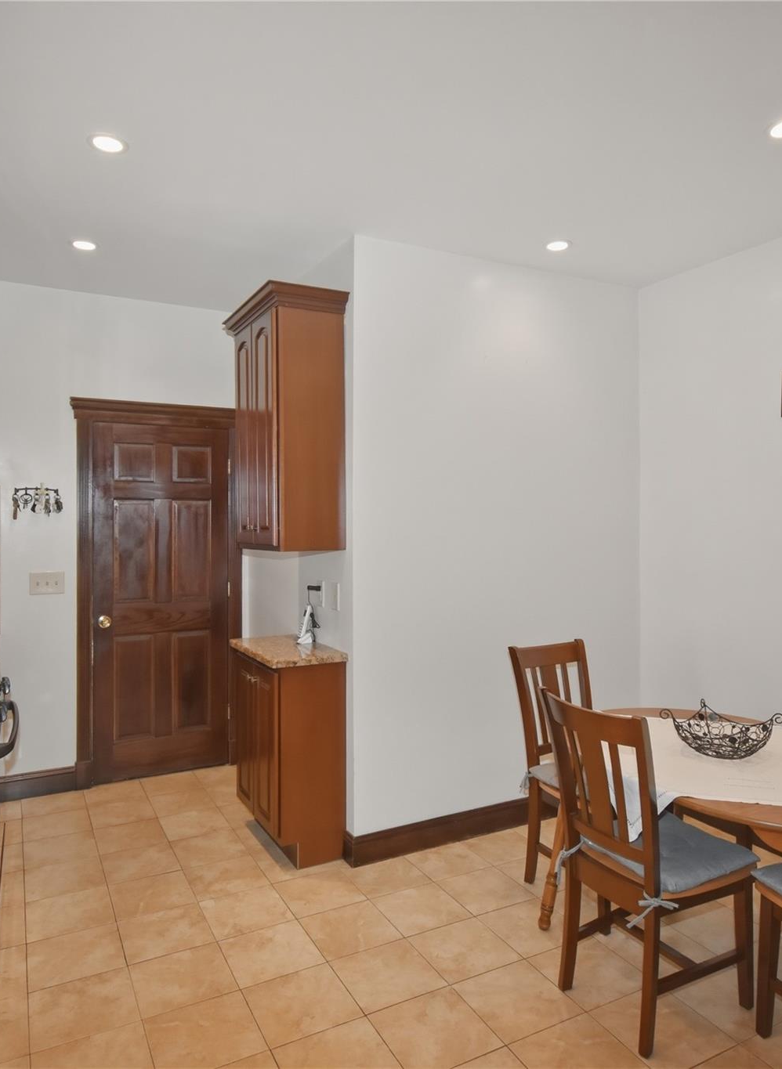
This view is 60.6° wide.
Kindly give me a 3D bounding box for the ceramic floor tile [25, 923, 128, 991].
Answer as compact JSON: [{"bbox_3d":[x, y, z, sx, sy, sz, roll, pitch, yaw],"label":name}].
[{"bbox_3d":[-1.097,1.470,2.329,0.300,0.010,0.295,0,1,-28],"label":"ceramic floor tile"}]

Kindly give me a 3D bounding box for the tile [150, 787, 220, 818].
[{"bbox_3d":[-1.129,1.457,3.617,0.300,0.010,0.295,0,1,-28],"label":"tile"}]

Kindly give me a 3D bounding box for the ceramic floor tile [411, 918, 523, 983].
[{"bbox_3d":[0.252,1.440,2.320,0.295,0.009,0.293,0,0,-29],"label":"ceramic floor tile"}]

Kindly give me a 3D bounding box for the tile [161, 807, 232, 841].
[{"bbox_3d":[-1.018,1.511,3.480,0.307,0.010,0.303,0,0,-29],"label":"tile"}]

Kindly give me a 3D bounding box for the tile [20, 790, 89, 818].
[{"bbox_3d":[-1.808,1.456,3.589,0.300,0.010,0.295,0,1,-28],"label":"tile"}]

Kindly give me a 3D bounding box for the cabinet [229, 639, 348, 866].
[{"bbox_3d":[-0.527,1.034,3.336,0.349,0.936,0.711,0,0,-29],"label":"cabinet"}]

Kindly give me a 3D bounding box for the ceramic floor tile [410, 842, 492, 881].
[{"bbox_3d":[0.251,1.466,2.989,0.300,0.010,0.295,0,1,-28],"label":"ceramic floor tile"}]

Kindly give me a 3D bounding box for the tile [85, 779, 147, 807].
[{"bbox_3d":[-1.531,1.454,3.735,0.298,0.010,0.296,0,0,-28],"label":"tile"}]

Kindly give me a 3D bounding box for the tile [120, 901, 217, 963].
[{"bbox_3d":[-0.819,1.454,2.440,0.298,0.010,0.296,0,0,-28],"label":"tile"}]

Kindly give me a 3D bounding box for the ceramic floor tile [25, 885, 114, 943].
[{"bbox_3d":[-1.212,1.439,2.531,0.295,0.009,0.293,0,0,-29],"label":"ceramic floor tile"}]

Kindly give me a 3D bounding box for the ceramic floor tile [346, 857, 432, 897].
[{"bbox_3d":[-0.024,1.514,2.971,0.307,0.010,0.303,0,0,-29],"label":"ceramic floor tile"}]

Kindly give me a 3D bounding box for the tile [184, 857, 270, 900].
[{"bbox_3d":[-0.701,1.465,2.848,0.300,0.010,0.295,0,1,-28],"label":"tile"}]

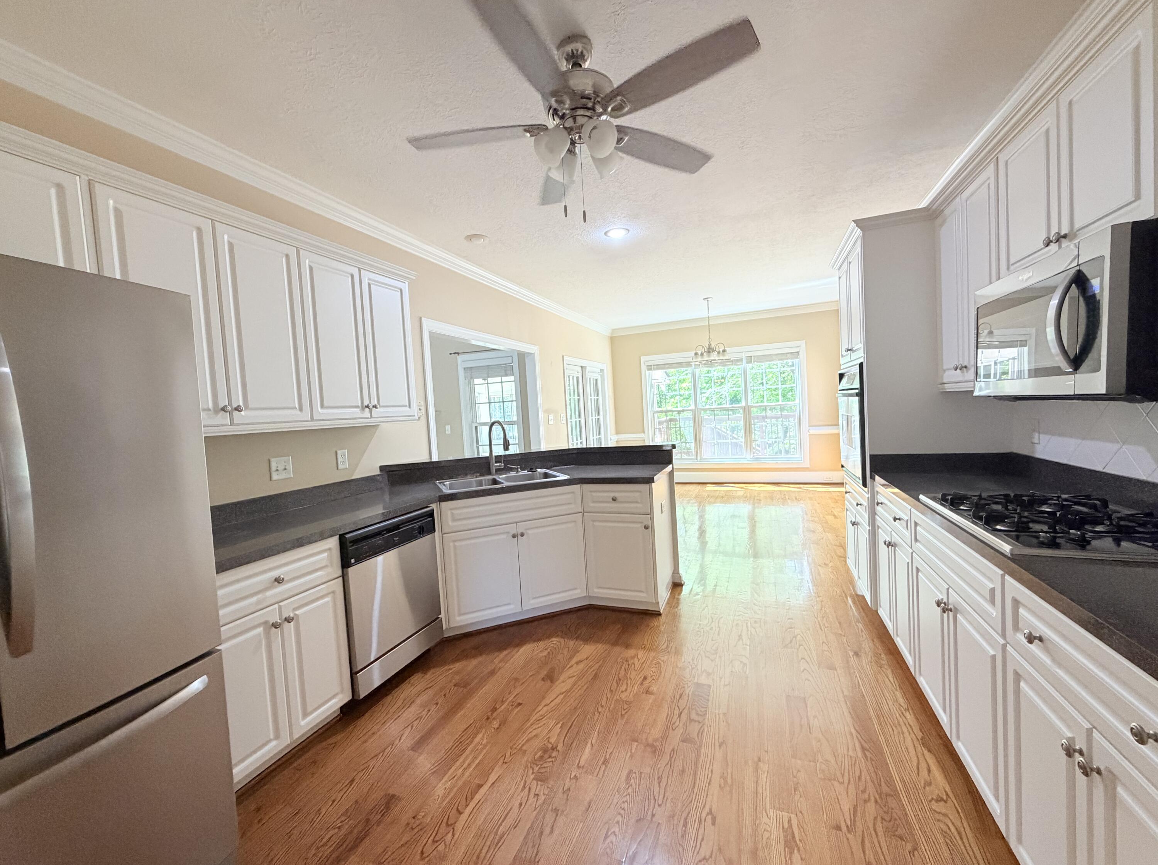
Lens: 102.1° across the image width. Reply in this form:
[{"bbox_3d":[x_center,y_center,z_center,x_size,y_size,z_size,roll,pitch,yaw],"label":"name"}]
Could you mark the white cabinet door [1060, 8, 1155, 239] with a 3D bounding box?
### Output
[{"bbox_3d":[1.425,-0.772,1.267,0.025,0.494,0.359,-2,3,21],"label":"white cabinet door"}]

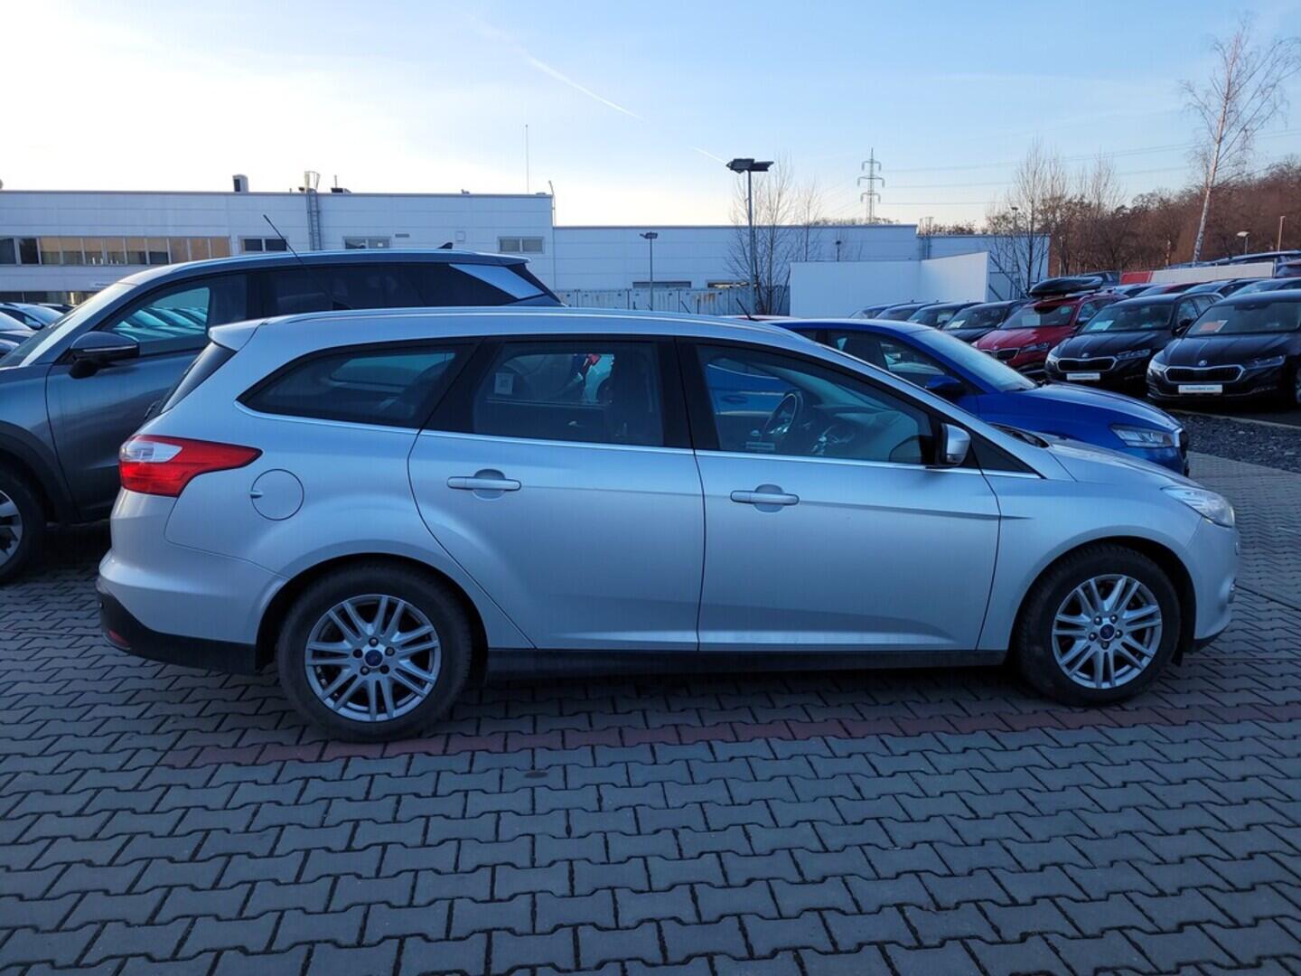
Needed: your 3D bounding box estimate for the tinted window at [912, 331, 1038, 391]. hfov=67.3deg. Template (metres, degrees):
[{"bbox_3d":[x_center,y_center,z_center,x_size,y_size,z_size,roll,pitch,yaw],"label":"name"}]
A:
[{"bbox_3d":[2.258,-0.884,6.863,0.854,0.170,1.380,30,16,8],"label":"tinted window"}]

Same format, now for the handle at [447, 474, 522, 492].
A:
[{"bbox_3d":[-0.543,-0.017,3.190,0.235,0.052,0.055,-1,10,-8],"label":"handle"}]

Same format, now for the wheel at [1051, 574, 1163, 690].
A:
[{"bbox_3d":[1.688,0.523,3.708,0.444,0.444,0.180,-1,10,-8],"label":"wheel"}]

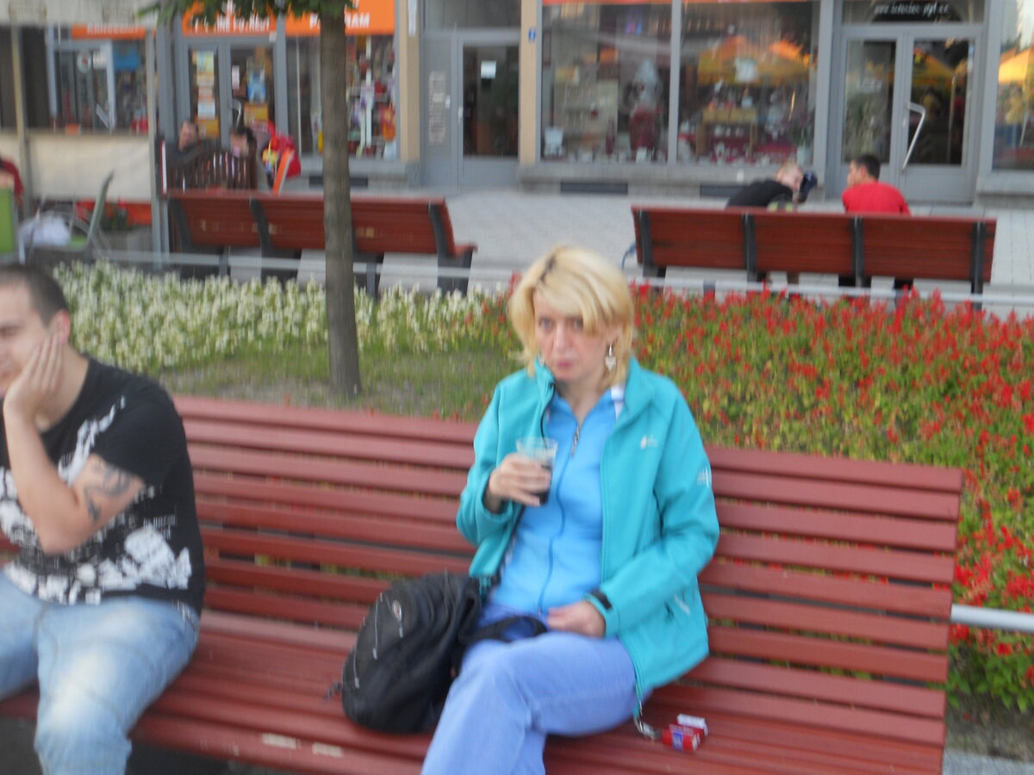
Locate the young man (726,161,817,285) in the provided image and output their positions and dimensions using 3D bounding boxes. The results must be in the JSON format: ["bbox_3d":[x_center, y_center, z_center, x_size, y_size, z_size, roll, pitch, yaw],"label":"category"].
[{"bbox_3d":[1.789,-1.019,9.592,0.700,1.130,0.520,-9,15,-39],"label":"young man"}]

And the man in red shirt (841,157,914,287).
[{"bbox_3d":[2.459,-1.007,9.372,0.520,1.200,0.750,2,11,10],"label":"man in red shirt"}]

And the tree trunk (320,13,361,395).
[{"bbox_3d":[-0.865,-0.891,6.735,0.155,1.900,0.155,0,11,0],"label":"tree trunk"}]

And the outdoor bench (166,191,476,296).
[{"bbox_3d":[-1.589,-1.155,11.017,2.420,0.800,0.620,4,12,18],"label":"outdoor bench"}]

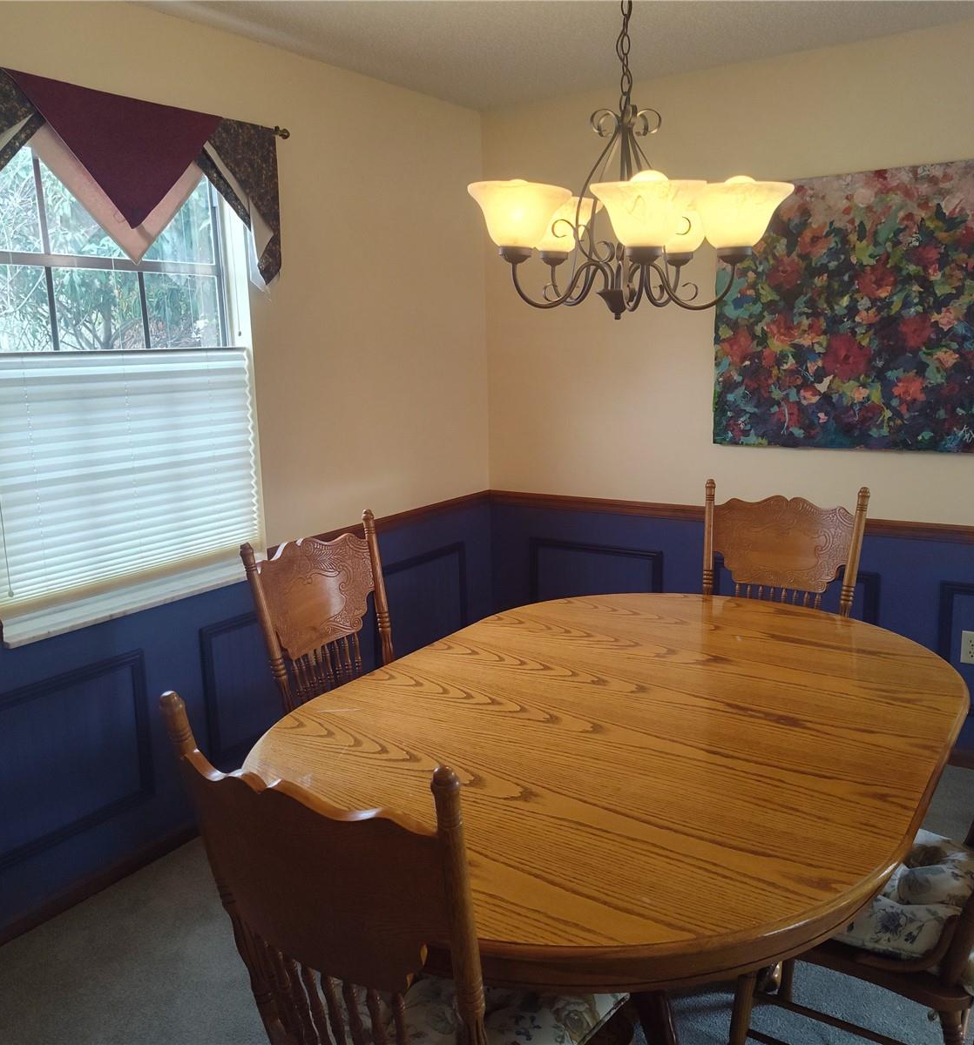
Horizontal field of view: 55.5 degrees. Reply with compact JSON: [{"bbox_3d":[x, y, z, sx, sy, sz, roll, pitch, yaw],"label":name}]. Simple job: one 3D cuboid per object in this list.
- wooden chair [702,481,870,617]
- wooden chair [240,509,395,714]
[{"bbox_3d":[0.827,0.434,2.772,0.520,1.052,0.545,5,13,30],"label":"wooden chair"},{"bbox_3d":[-0.258,0.539,2.386,0.545,1.052,0.520,5,13,30],"label":"wooden chair"}]

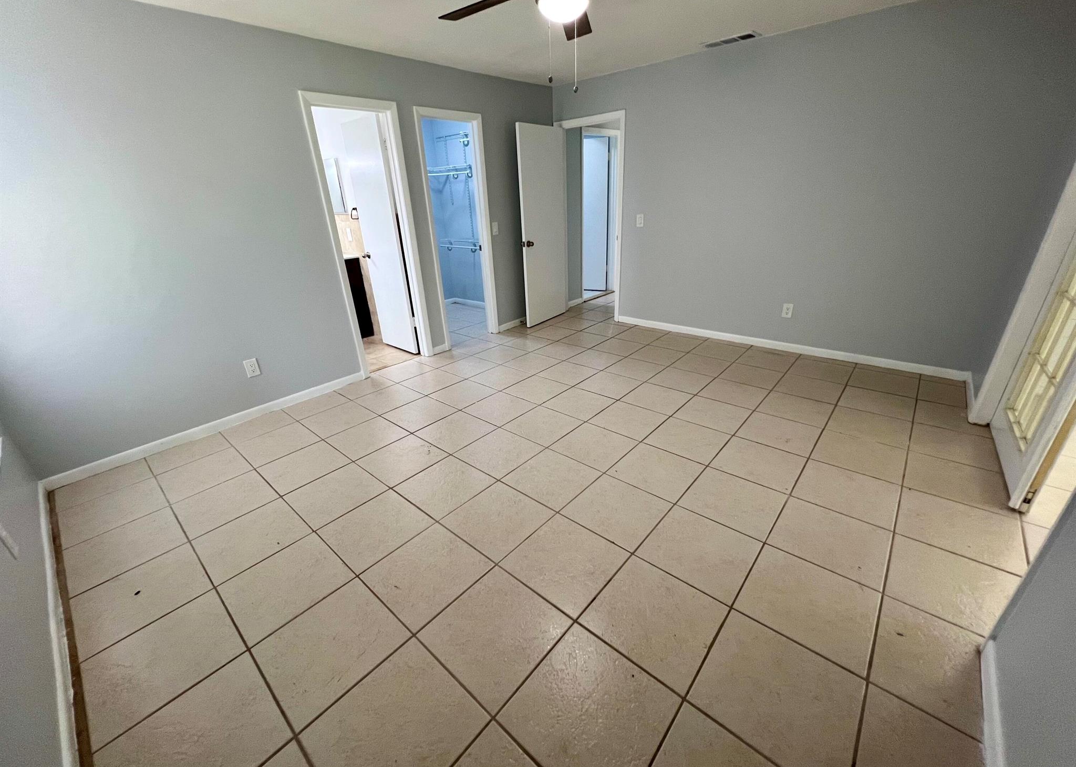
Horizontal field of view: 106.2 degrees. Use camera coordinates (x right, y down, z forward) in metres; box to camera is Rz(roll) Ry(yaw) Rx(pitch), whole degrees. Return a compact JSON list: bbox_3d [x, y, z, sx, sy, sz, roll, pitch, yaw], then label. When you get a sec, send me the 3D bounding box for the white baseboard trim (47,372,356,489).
[{"bbox_3d":[-2.161,0.246,2.942,0.015,0.075,1.928,15,30,36],"label":"white baseboard trim"}]

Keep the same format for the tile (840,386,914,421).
[{"bbox_3d":[2.405,0.138,2.869,0.400,0.010,0.400,17,31,38],"label":"tile"}]

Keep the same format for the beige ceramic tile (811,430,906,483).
[{"bbox_3d":[1.876,0.421,2.365,0.411,0.012,0.415,18,32,38],"label":"beige ceramic tile"}]

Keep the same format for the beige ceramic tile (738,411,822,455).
[{"bbox_3d":[1.530,0.313,2.563,0.400,0.010,0.400,17,31,38],"label":"beige ceramic tile"}]

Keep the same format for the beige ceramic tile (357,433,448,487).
[{"bbox_3d":[-0.822,0.459,2.463,0.406,0.010,0.406,18,31,38],"label":"beige ceramic tile"}]

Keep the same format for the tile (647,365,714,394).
[{"bbox_3d":[1.158,-0.026,3.272,0.393,0.010,0.393,17,31,38],"label":"tile"}]

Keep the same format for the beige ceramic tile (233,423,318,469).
[{"bbox_3d":[-1.739,0.404,2.709,0.400,0.010,0.400,17,31,38],"label":"beige ceramic tile"}]

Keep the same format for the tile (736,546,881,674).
[{"bbox_3d":[0.991,0.802,1.486,0.406,0.010,0.406,18,31,38],"label":"tile"}]

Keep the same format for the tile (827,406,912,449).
[{"bbox_3d":[2.112,0.274,2.579,0.398,0.010,0.398,17,31,38],"label":"tile"}]

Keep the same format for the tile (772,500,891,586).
[{"bbox_3d":[1.229,0.654,1.704,0.393,0.010,0.393,17,31,38],"label":"tile"}]

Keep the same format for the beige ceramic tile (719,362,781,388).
[{"bbox_3d":[1.752,-0.064,3.319,0.395,0.012,0.395,19,33,37],"label":"beige ceramic tile"}]

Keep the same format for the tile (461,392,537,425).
[{"bbox_3d":[-0.284,0.194,3.081,0.415,0.012,0.415,18,31,38],"label":"tile"}]

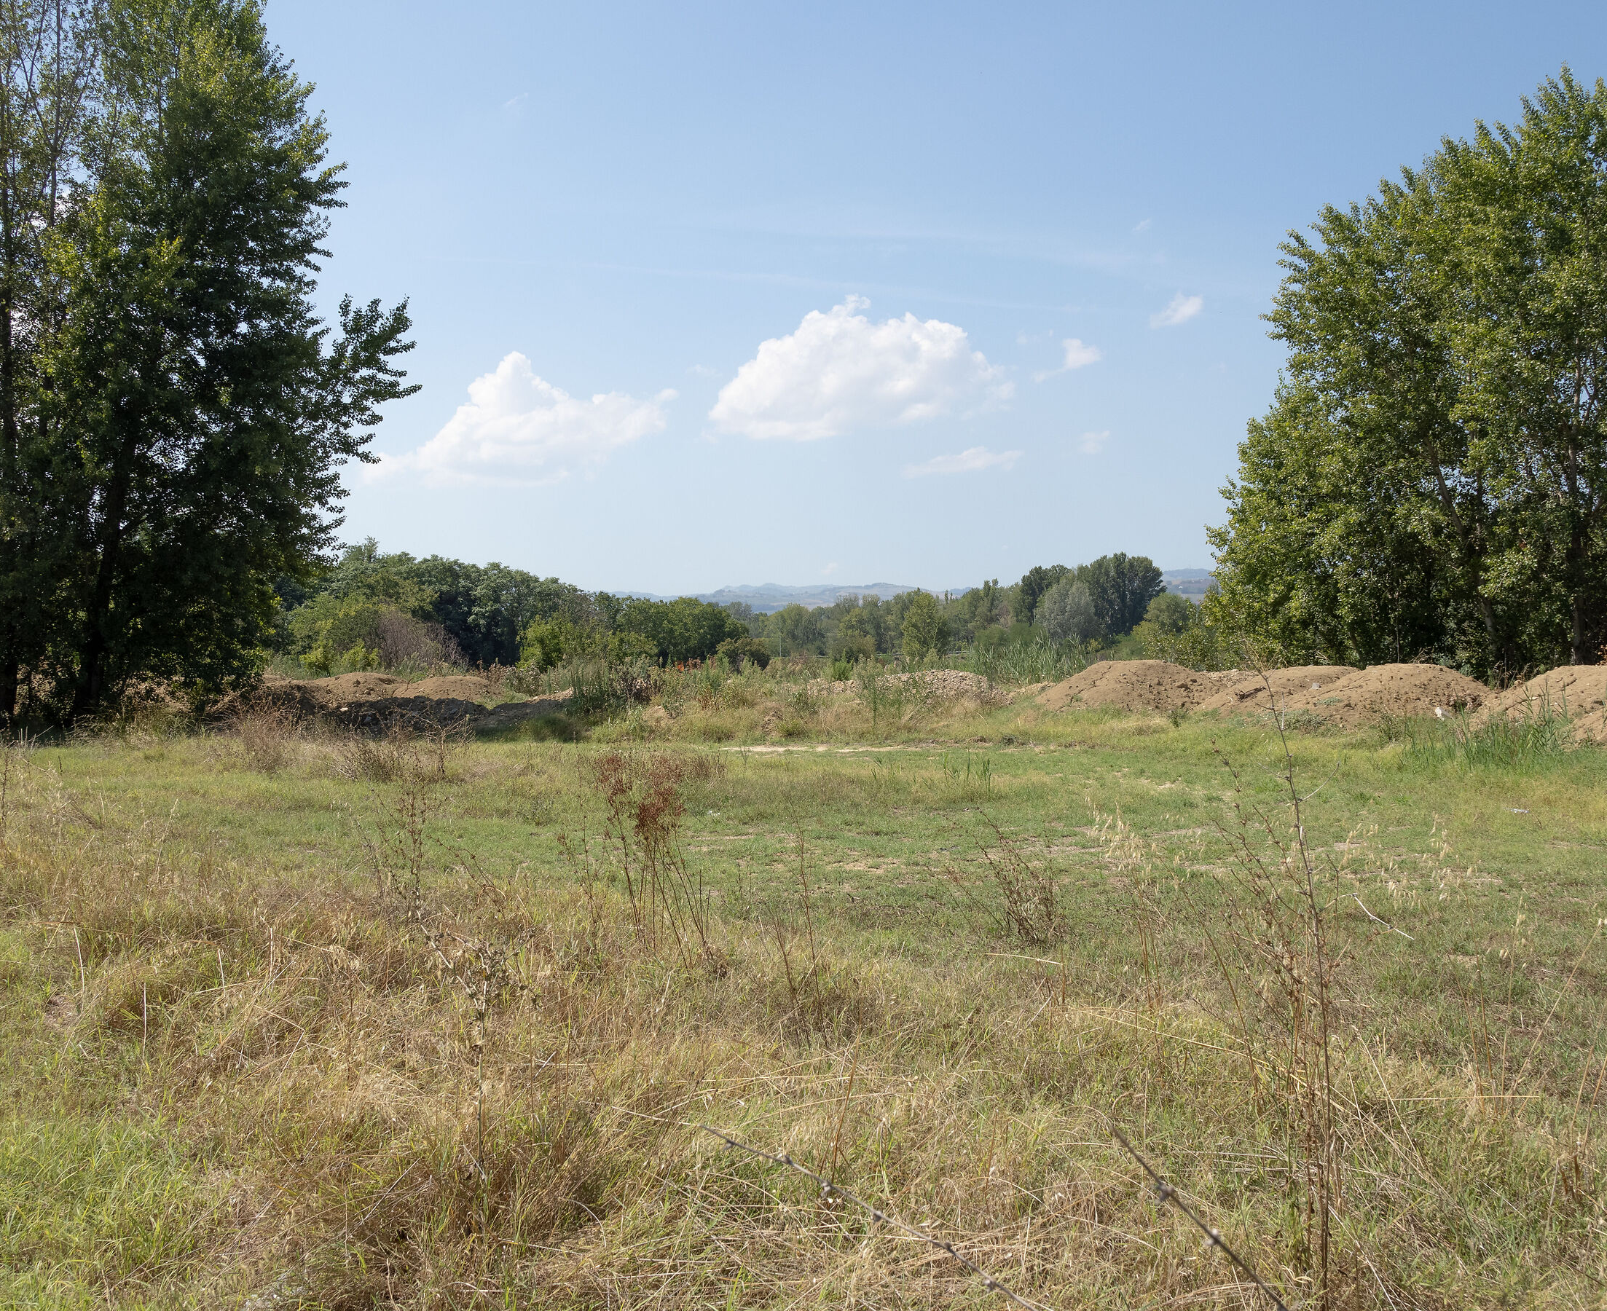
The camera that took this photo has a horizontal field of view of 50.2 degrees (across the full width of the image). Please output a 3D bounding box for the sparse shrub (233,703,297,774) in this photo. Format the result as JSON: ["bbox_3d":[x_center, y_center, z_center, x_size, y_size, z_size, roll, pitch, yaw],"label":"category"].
[{"bbox_3d":[-6.339,0.972,20.200,0.750,0.840,0.650,0,1,0],"label":"sparse shrub"}]

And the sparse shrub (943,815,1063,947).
[{"bbox_3d":[1.018,1.151,8.800,0.580,0.690,0.500,0,1,0],"label":"sparse shrub"}]

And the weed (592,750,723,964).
[{"bbox_3d":[-0.710,0.977,8.300,0.610,1.040,0.500,0,1,0],"label":"weed"}]

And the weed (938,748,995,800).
[{"bbox_3d":[1.616,1.176,17.000,0.550,0.530,0.500,0,1,0],"label":"weed"}]

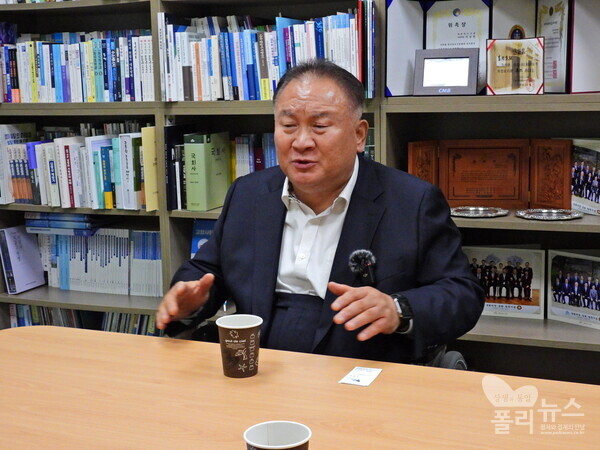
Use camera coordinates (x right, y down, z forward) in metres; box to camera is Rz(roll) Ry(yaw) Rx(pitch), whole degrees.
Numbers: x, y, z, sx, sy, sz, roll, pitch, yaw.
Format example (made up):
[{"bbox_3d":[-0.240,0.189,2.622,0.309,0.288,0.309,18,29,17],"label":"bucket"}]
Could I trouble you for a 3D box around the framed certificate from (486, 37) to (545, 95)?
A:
[{"bbox_3d":[0.672,-0.489,2.684,0.176,0.172,0.035,3,11,25],"label":"framed certificate"}]

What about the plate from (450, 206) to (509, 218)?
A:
[{"bbox_3d":[0.573,-0.040,2.815,0.208,0.018,0.208,2,10,18],"label":"plate"}]

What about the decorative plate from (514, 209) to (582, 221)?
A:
[{"bbox_3d":[0.791,-0.032,2.743,0.208,0.018,0.208,2,10,18],"label":"decorative plate"}]

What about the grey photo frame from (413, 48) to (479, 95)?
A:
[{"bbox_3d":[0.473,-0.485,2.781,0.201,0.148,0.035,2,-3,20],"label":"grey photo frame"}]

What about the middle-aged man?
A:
[{"bbox_3d":[0.076,0.310,1.731,0.583,1.260,0.700,3,10,22],"label":"middle-aged man"}]

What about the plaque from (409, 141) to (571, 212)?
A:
[{"bbox_3d":[0.628,-0.169,2.905,0.530,0.238,0.100,0,10,8],"label":"plaque"}]

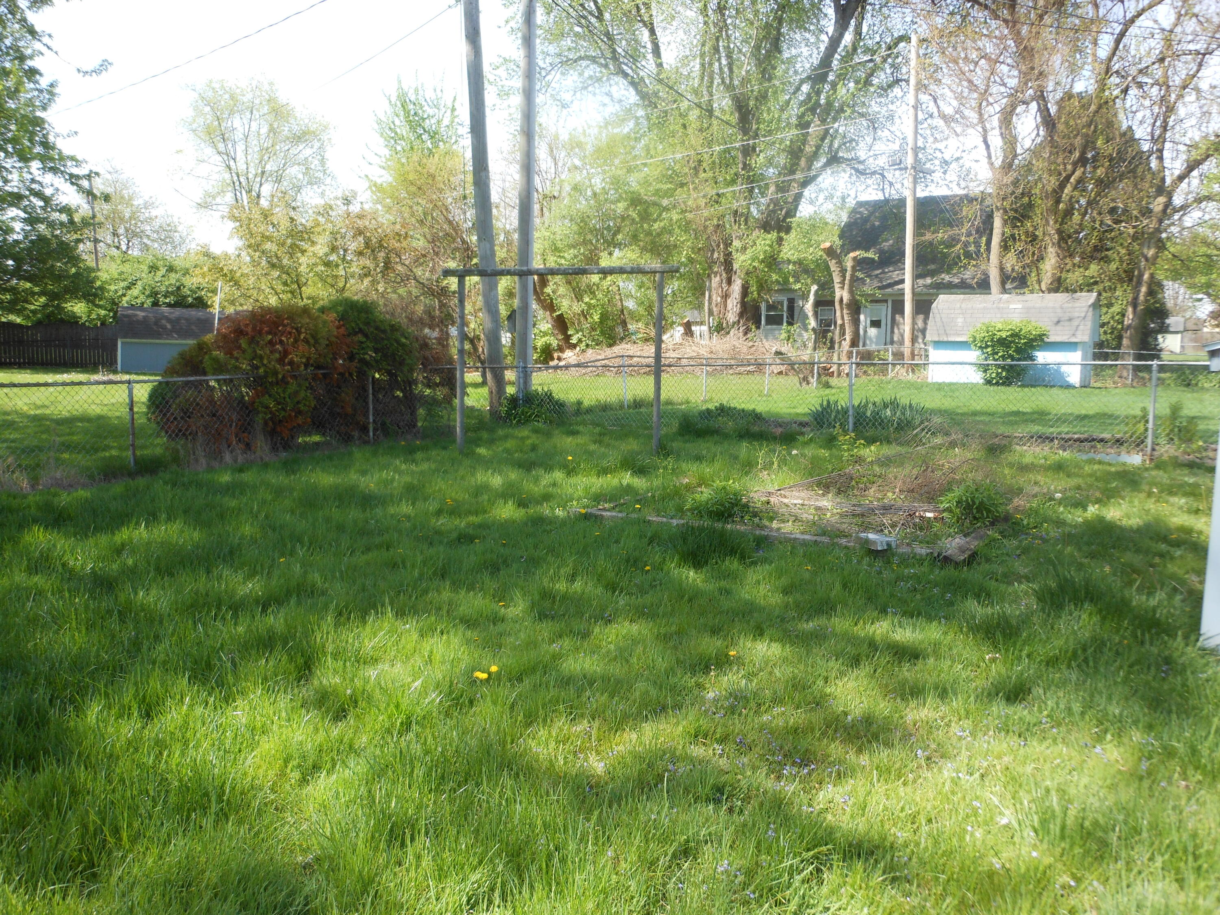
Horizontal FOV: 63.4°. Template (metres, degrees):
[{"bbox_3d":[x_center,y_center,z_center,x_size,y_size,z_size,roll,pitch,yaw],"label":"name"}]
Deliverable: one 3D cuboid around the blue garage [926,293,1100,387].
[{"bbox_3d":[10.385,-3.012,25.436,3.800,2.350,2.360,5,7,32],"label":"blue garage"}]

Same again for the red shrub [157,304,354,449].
[{"bbox_3d":[-4.361,-0.996,12.121,2.350,1.760,2.000,-1,7,-20],"label":"red shrub"}]

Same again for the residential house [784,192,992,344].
[{"bbox_3d":[15.213,-8.168,44.606,10.600,7.600,10.500,5,7,32],"label":"residential house"}]

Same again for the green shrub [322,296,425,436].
[{"bbox_3d":[-3.353,-1.259,13.751,1.500,1.960,1.500,-1,6,-14],"label":"green shrub"}]

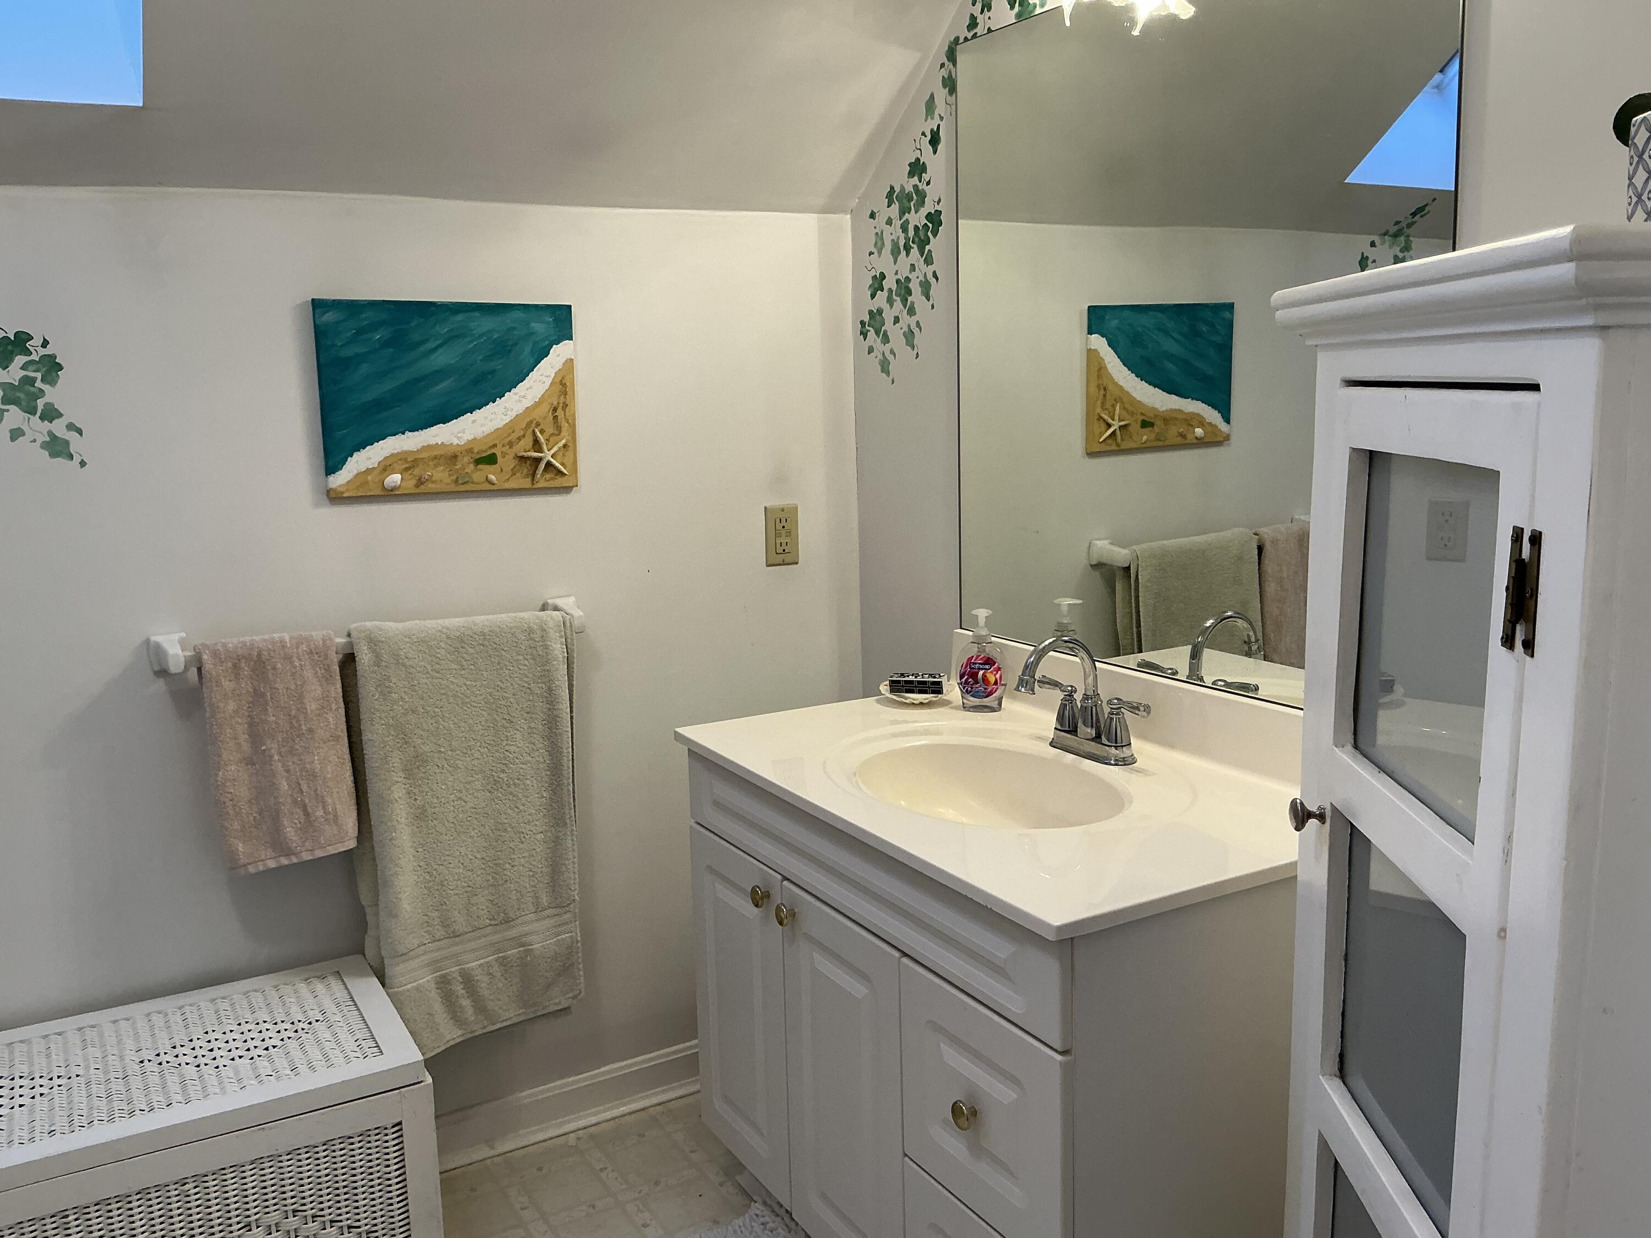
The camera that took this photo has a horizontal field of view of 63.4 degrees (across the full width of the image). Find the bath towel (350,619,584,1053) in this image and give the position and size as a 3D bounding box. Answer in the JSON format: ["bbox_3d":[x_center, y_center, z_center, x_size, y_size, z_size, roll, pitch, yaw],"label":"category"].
[{"bbox_3d":[-0.579,0.351,2.213,0.357,0.730,0.080,-7,11,-29],"label":"bath towel"}]

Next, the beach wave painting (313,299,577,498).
[{"bbox_3d":[-0.607,-0.358,2.169,0.407,0.305,0.023,-7,11,-29],"label":"beach wave painting"}]

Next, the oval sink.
[{"bbox_3d":[0.205,0.279,1.784,0.298,0.136,0.450,-7,11,-29],"label":"oval sink"}]

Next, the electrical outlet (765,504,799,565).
[{"bbox_3d":[-0.082,-0.157,2.514,0.070,0.114,0.008,-7,11,-29],"label":"electrical outlet"}]

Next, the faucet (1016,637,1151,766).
[{"bbox_3d":[0.327,0.108,1.855,0.155,0.170,0.247,-7,11,-29],"label":"faucet"}]

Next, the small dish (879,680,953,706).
[{"bbox_3d":[0.148,0.122,2.197,0.122,0.034,0.108,0,10,7],"label":"small dish"}]

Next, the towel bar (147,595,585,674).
[{"bbox_3d":[-0.701,0.027,2.132,0.664,0.062,0.096,-7,11,-29],"label":"towel bar"}]

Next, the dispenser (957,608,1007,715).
[{"bbox_3d":[0.253,0.067,2.135,0.079,0.159,0.048,1,10,13],"label":"dispenser"}]

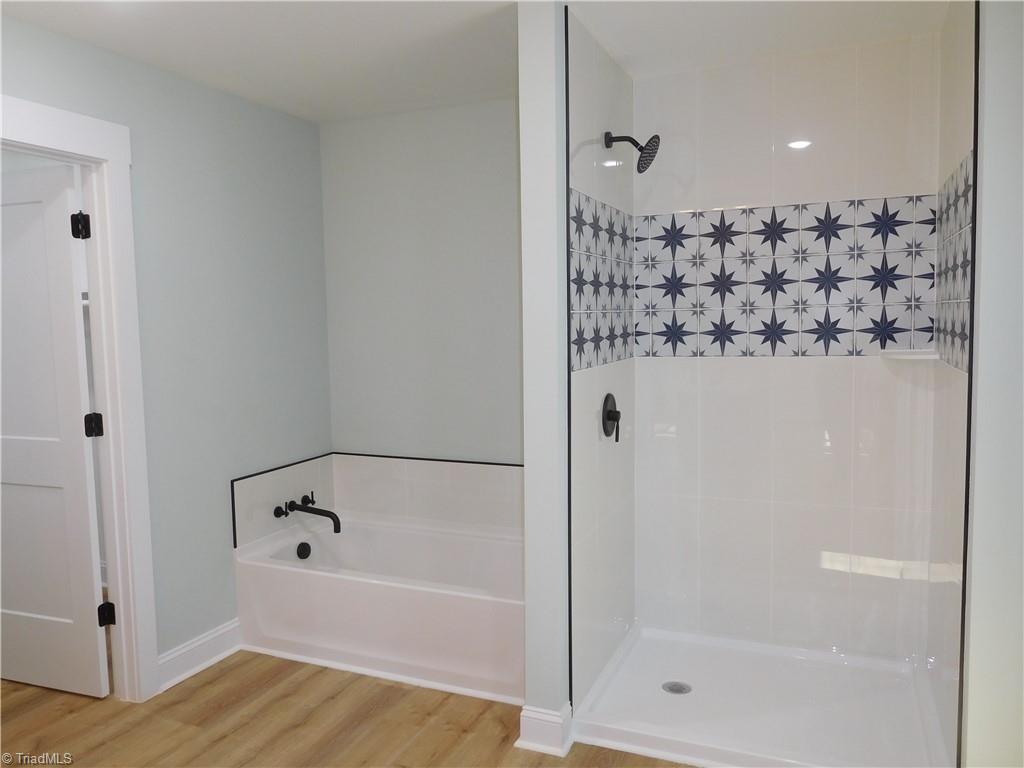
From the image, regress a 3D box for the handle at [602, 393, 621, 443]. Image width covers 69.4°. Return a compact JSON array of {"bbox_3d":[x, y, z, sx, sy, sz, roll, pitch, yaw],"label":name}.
[{"bbox_3d":[0.413,0.133,2.941,0.054,0.200,0.172,1,5,24],"label":"handle"}]

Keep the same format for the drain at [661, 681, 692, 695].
[{"bbox_3d":[0.635,1.167,2.843,0.110,0.012,0.110,-1,5,0],"label":"drain"}]

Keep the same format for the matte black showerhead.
[{"bbox_3d":[0.466,-0.890,2.832,0.210,0.172,0.150,1,5,24],"label":"matte black showerhead"}]

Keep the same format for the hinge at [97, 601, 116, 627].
[{"bbox_3d":[-1.566,0.896,2.865,0.047,0.092,0.040,1,5,24],"label":"hinge"}]

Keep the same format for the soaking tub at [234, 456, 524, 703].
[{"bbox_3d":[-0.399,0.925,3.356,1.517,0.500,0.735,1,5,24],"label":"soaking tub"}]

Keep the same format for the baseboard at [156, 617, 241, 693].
[{"bbox_3d":[-1.313,1.140,3.132,0.032,0.143,0.437,1,5,24],"label":"baseboard"}]

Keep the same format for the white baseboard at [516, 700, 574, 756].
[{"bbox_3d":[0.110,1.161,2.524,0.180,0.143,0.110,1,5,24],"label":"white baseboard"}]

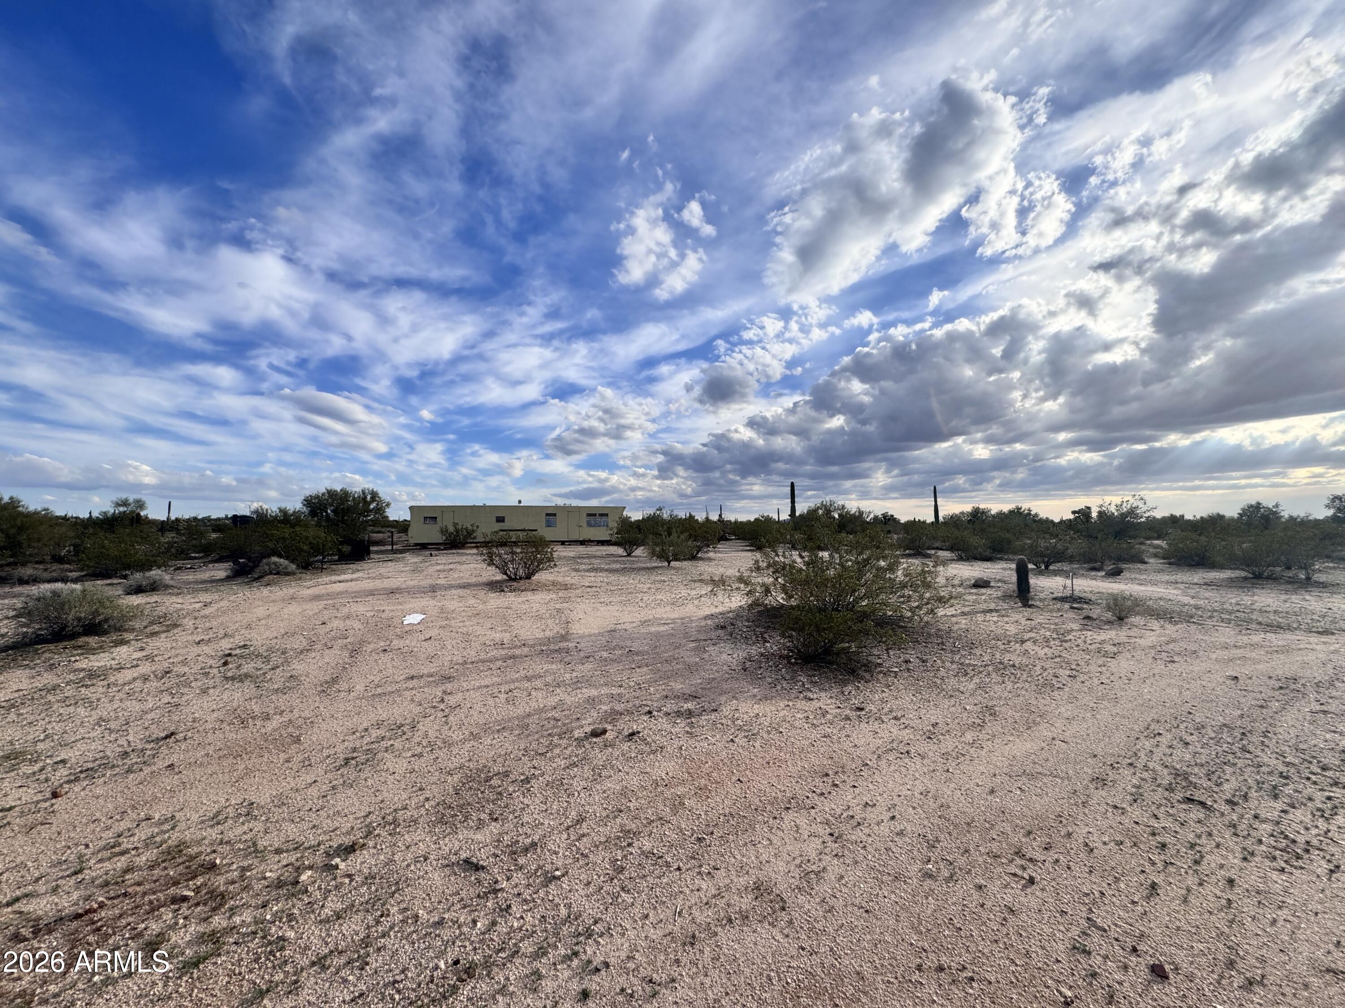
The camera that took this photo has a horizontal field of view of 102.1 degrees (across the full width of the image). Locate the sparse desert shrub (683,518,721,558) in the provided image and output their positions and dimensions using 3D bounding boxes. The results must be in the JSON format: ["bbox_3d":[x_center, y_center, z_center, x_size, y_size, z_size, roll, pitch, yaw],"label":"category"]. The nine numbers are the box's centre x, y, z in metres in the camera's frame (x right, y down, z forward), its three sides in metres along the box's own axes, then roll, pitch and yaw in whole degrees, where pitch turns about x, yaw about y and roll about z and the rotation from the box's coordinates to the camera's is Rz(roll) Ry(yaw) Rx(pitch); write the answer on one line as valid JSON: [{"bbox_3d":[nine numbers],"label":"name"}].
[{"bbox_3d":[1.188,1.483,23.200,1.936,1.756,1.880,0,-2,3],"label":"sparse desert shrub"}]

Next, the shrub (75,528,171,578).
[{"bbox_3d":[-16.483,1.450,16.300,1.900,1.421,2.050,-2,-2,45],"label":"shrub"}]

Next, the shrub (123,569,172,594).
[{"bbox_3d":[-12.012,1.769,12.450,0.838,0.508,0.813,2,-3,-44],"label":"shrub"}]

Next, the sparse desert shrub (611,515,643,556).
[{"bbox_3d":[-2.143,1.449,25.500,1.450,1.962,1.450,0,-2,-5],"label":"sparse desert shrub"}]

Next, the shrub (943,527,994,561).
[{"bbox_3d":[12.398,1.659,22.800,1.953,1.380,1.896,-1,-2,29],"label":"shrub"}]

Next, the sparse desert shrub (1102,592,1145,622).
[{"bbox_3d":[7.301,1.637,8.800,0.560,0.402,0.520,-1,-2,40],"label":"sparse desert shrub"}]

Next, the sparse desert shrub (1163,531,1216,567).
[{"bbox_3d":[19.273,1.655,20.300,1.494,1.231,1.450,-2,-2,43],"label":"sparse desert shrub"}]

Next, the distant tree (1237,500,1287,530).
[{"bbox_3d":[62.795,1.588,58.000,3.345,3.737,3.445,2,-2,-43],"label":"distant tree"}]

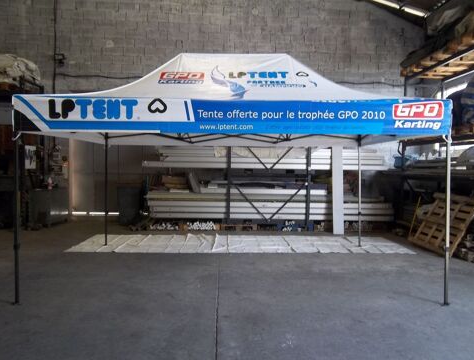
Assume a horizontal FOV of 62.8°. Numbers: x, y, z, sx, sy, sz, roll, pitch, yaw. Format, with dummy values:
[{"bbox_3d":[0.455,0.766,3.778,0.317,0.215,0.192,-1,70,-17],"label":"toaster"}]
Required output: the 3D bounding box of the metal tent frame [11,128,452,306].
[{"bbox_3d":[-0.050,0.210,5.610,4.660,2.140,2.960,0,3,0],"label":"metal tent frame"}]

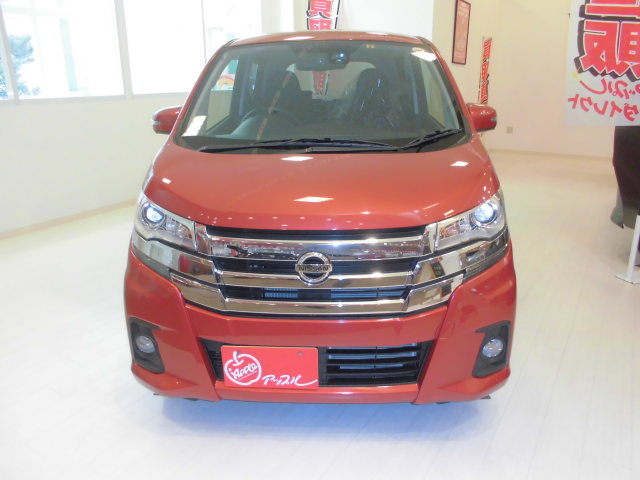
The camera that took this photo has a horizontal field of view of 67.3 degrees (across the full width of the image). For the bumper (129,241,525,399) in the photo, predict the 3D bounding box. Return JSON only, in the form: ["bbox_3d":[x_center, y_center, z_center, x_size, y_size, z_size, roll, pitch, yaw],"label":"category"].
[{"bbox_3d":[-0.015,0.295,1.786,1.470,0.540,0.400,0,17,2],"label":"bumper"}]

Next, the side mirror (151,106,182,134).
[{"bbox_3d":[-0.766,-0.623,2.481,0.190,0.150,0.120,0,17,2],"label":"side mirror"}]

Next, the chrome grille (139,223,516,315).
[{"bbox_3d":[-0.019,0.071,1.672,1.390,0.315,0.280,0,17,2],"label":"chrome grille"}]

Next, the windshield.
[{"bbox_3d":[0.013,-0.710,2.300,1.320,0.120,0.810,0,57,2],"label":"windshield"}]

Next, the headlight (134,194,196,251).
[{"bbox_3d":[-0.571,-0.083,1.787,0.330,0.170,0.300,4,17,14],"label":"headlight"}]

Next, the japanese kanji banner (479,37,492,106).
[{"bbox_3d":[2.932,-2.788,8.598,0.050,1.549,0.520,13,21,38],"label":"japanese kanji banner"}]

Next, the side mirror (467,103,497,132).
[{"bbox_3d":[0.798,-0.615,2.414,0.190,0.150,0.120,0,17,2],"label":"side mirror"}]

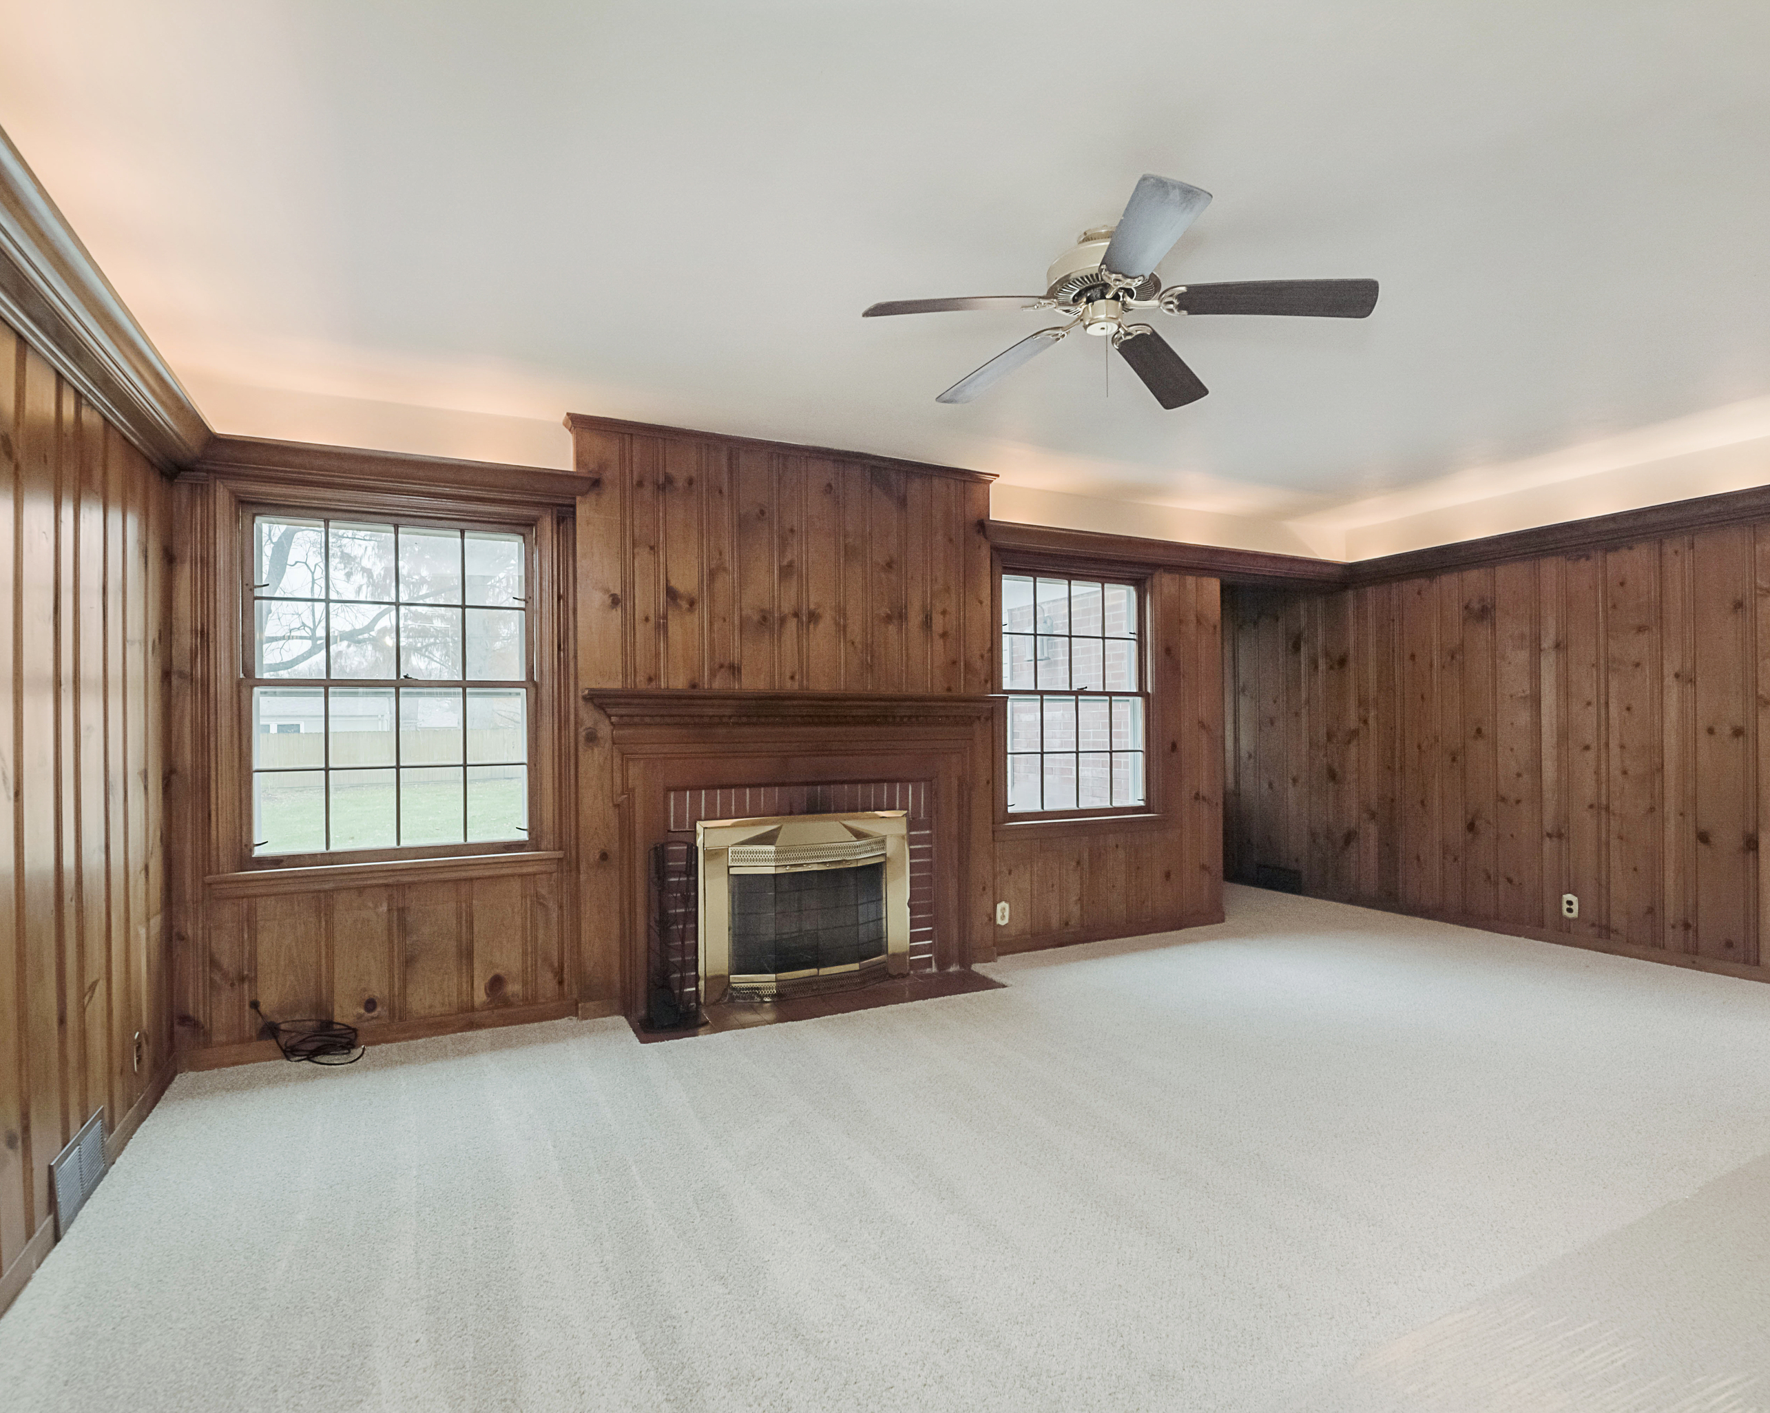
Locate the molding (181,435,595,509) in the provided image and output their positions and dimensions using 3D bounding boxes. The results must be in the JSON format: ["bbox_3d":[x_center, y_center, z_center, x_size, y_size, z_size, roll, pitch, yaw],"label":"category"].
[{"bbox_3d":[-1.817,-0.868,3.350,1.394,0.124,0.140,0,-1,-26],"label":"molding"}]

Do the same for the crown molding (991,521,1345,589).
[{"bbox_3d":[1.729,-0.851,5.091,2.826,0.131,0.138,0,-1,-26],"label":"crown molding"}]

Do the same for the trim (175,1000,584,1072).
[{"bbox_3d":[-1.869,1.236,3.351,1.319,0.083,0.019,0,-1,-26],"label":"trim"}]

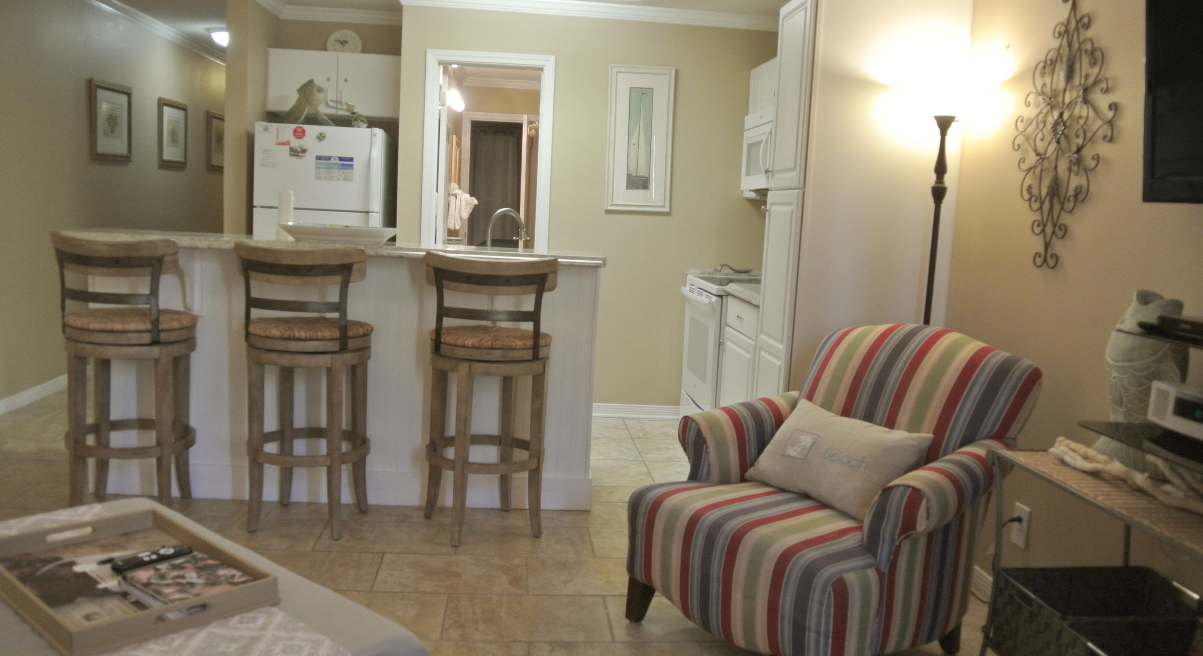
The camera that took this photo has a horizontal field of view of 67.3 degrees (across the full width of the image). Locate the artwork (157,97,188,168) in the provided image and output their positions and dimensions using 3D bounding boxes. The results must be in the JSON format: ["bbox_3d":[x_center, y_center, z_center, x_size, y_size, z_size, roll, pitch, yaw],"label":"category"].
[{"bbox_3d":[-3.205,-1.439,6.756,0.030,0.515,0.556,2,8,-5],"label":"artwork"}]

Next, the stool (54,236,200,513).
[{"bbox_3d":[-1.801,0.184,3.433,0.475,1.075,0.510,4,7,7],"label":"stool"}]

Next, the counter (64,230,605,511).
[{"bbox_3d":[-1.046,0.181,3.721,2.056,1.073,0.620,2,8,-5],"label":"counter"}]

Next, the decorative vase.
[{"bbox_3d":[1.298,0.129,2.161,0.190,0.430,0.190,-1,9,-30],"label":"decorative vase"}]

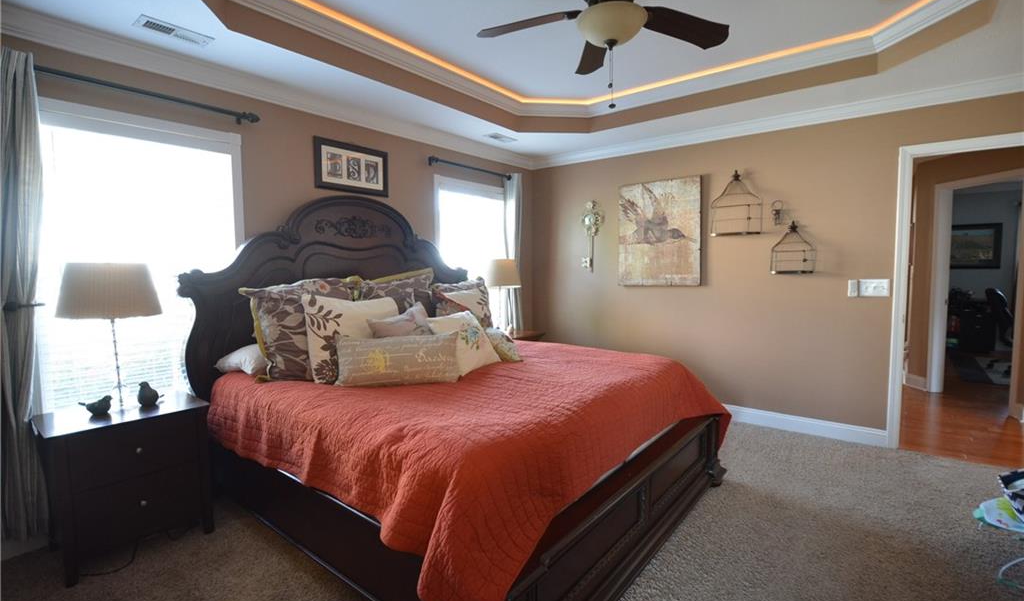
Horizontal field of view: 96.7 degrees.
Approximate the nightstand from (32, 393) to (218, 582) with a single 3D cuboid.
[{"bbox_3d":[-1.793,0.827,2.139,0.410,0.625,0.560,3,6,39],"label":"nightstand"}]

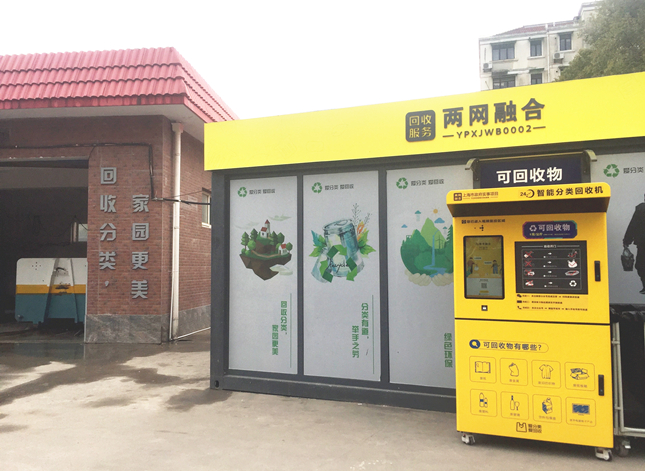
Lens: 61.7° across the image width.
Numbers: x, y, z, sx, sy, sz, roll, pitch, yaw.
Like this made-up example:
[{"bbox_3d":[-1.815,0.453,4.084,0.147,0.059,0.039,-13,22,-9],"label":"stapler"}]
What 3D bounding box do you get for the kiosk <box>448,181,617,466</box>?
[{"bbox_3d":[1.720,0.686,4.506,1.165,2.074,1.030,-1,-3,22],"label":"kiosk"}]

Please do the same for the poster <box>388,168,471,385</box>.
[{"bbox_3d":[1.104,0.406,5.545,0.886,2.240,0.030,-1,-3,22],"label":"poster"}]

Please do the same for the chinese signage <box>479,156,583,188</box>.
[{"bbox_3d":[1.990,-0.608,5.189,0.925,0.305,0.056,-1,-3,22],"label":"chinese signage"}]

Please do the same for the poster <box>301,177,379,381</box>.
[{"bbox_3d":[0.196,0.429,5.913,0.886,2.240,0.030,-1,-3,22],"label":"poster"}]

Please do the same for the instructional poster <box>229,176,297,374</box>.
[{"bbox_3d":[-0.697,0.451,6.275,0.886,2.240,0.030,-1,-3,22],"label":"instructional poster"}]

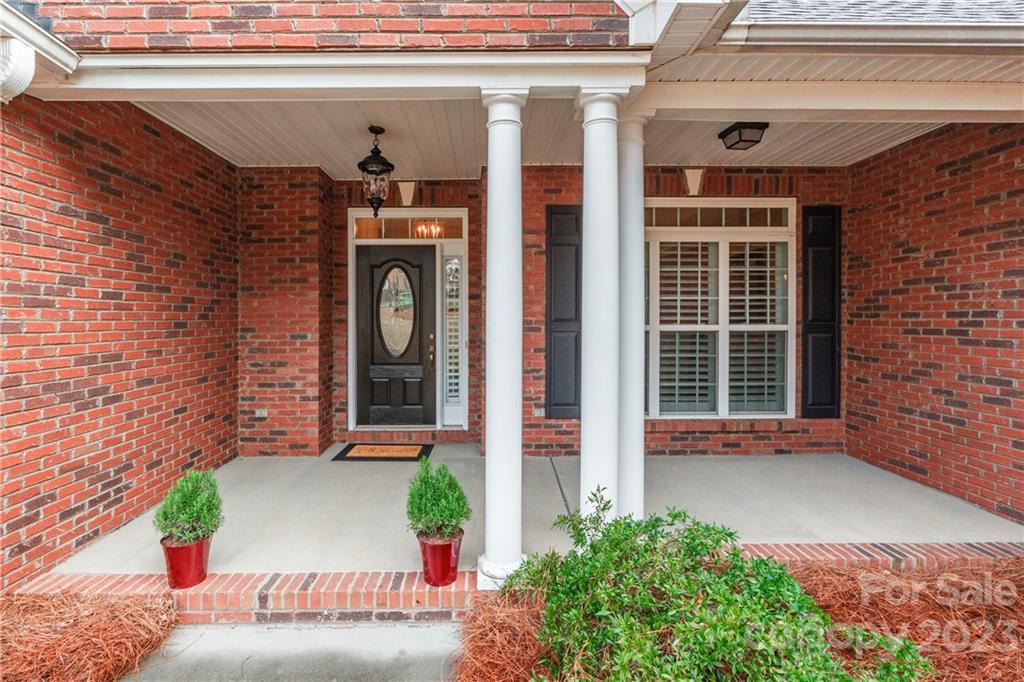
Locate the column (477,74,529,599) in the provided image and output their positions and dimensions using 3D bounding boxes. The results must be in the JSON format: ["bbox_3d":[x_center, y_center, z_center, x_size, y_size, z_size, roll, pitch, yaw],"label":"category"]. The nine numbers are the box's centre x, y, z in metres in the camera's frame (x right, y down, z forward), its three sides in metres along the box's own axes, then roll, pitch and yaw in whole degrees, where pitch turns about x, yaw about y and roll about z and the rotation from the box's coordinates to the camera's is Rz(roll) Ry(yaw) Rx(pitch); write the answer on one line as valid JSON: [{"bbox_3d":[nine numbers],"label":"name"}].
[{"bbox_3d":[-0.040,-0.020,2.480,0.265,2.600,0.265,0,1,-2],"label":"column"}]

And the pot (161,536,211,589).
[{"bbox_3d":[-1.700,1.145,2.390,0.238,0.218,0.238,0,2,0],"label":"pot"}]

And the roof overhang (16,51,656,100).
[{"bbox_3d":[-0.840,-1.295,2.230,2.980,0.160,0.200,0,2,-1],"label":"roof overhang"}]

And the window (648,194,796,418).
[{"bbox_3d":[1.840,-0.327,4.600,2.070,2.210,0.100,0,2,-1],"label":"window"}]

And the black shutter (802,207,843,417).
[{"bbox_3d":[3.066,-0.282,4.500,0.376,2.090,0.040,0,1,-2],"label":"black shutter"}]

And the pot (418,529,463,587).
[{"bbox_3d":[-0.374,1.130,2.400,0.243,0.220,0.243,0,2,-1],"label":"pot"}]

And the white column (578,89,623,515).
[{"bbox_3d":[0.482,-0.020,2.480,0.255,2.600,0.255,0,1,-2],"label":"white column"}]

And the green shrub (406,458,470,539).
[{"bbox_3d":[-0.399,0.845,2.460,0.330,0.390,0.330,0,1,-2],"label":"green shrub"}]

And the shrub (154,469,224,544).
[{"bbox_3d":[-1.740,0.882,2.450,0.320,0.380,0.320,0,1,-2],"label":"shrub"}]

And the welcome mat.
[{"bbox_3d":[-1.300,1.147,4.670,0.910,0.015,0.570,0,1,-2],"label":"welcome mat"}]

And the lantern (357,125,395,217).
[{"bbox_3d":[-1.095,-1.370,3.670,0.285,0.710,0.285,0,2,-1],"label":"lantern"}]

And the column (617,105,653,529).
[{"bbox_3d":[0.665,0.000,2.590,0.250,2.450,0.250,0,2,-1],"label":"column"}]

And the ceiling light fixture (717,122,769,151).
[{"bbox_3d":[1.830,-1.620,3.620,0.250,0.135,0.250,0,1,-2],"label":"ceiling light fixture"}]

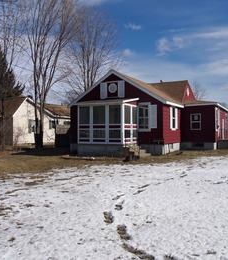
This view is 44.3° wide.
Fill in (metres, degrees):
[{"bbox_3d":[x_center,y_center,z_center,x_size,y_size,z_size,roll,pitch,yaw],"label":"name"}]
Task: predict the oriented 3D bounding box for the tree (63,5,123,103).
[{"bbox_3d":[-2.600,-6.800,34.000,7.200,16.800,7.200,0,0,0],"label":"tree"}]

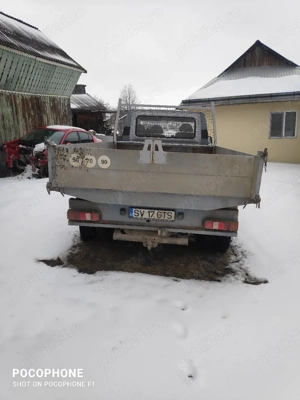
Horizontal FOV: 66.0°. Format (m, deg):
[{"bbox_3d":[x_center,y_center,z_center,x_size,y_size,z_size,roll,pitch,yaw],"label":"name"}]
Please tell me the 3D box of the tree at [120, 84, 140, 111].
[{"bbox_3d":[-2.035,-9.491,25.219,1.895,5.628,1.895,-3,18,-4],"label":"tree"}]

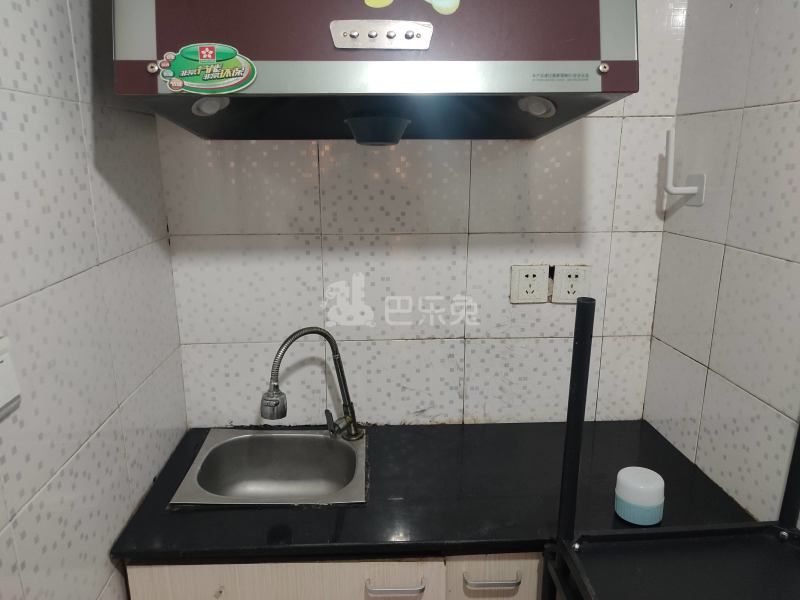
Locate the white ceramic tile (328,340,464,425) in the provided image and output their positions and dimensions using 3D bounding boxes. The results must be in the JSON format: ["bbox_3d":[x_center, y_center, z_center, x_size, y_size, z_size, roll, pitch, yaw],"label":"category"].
[{"bbox_3d":[-0.009,0.201,1.394,0.330,0.221,0.010,-1,14,-2],"label":"white ceramic tile"}]

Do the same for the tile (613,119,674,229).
[{"bbox_3d":[0.544,-0.279,1.294,0.119,0.252,0.010,-1,14,-2],"label":"tile"}]

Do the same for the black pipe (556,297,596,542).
[{"bbox_3d":[0.263,0.190,0.863,0.025,0.395,0.025,-1,14,-3],"label":"black pipe"}]

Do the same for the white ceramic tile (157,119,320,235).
[{"bbox_3d":[-0.343,-0.266,1.254,0.334,0.250,0.010,-1,14,-2],"label":"white ceramic tile"}]

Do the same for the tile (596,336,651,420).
[{"bbox_3d":[0.544,0.190,1.407,0.118,0.216,0.010,-1,14,-2],"label":"tile"}]

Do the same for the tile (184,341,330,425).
[{"bbox_3d":[-0.343,0.206,1.382,0.338,0.221,0.010,-1,14,-2],"label":"tile"}]

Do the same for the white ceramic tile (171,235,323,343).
[{"bbox_3d":[-0.343,-0.023,1.323,0.338,0.252,0.010,-1,14,-2],"label":"white ceramic tile"}]

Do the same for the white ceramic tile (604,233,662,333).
[{"bbox_3d":[0.543,-0.036,1.351,0.118,0.250,0.010,-1,14,-2],"label":"white ceramic tile"}]

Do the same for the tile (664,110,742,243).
[{"bbox_3d":[0.616,-0.252,1.181,0.010,0.250,0.220,-1,14,-5],"label":"tile"}]

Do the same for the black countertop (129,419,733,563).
[{"bbox_3d":[0.066,0.378,1.208,1.137,0.034,0.446,-1,14,-2],"label":"black countertop"}]

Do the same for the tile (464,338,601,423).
[{"bbox_3d":[0.320,0.193,1.398,0.330,0.216,0.010,-1,14,-2],"label":"tile"}]

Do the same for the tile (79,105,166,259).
[{"bbox_3d":[-0.503,-0.220,1.073,0.010,0.250,0.347,-1,14,-4],"label":"tile"}]

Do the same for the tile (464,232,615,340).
[{"bbox_3d":[0.320,-0.032,1.345,0.330,0.252,0.010,-1,14,-3],"label":"tile"}]

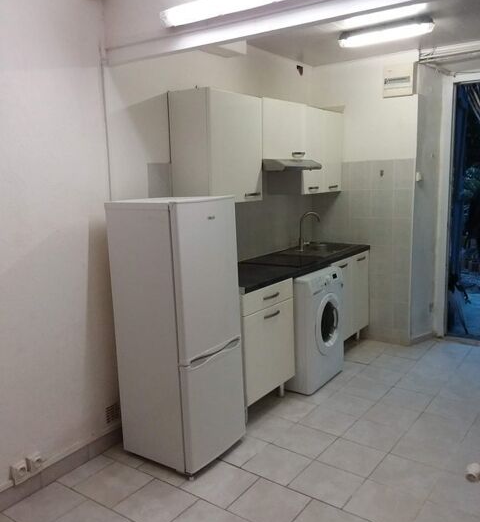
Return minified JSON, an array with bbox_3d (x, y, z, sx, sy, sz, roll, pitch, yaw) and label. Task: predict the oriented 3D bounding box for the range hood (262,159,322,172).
[{"bbox_3d":[0.290,-0.734,3.896,0.480,0.103,0.600,5,12,36],"label":"range hood"}]

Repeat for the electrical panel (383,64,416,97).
[{"bbox_3d":[1.369,-1.528,4.242,0.255,0.260,0.100,5,12,36],"label":"electrical panel"}]

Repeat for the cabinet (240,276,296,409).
[{"bbox_3d":[-0.013,0.511,3.527,0.573,0.750,0.597,5,12,36],"label":"cabinet"}]

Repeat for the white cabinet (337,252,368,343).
[{"bbox_3d":[0.752,0.311,4.564,0.573,0.750,0.804,5,12,36],"label":"white cabinet"}]

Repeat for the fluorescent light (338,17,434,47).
[{"bbox_3d":[0.999,-1.575,3.443,0.625,0.096,0.100,5,12,36],"label":"fluorescent light"}]

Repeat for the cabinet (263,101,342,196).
[{"bbox_3d":[0.442,-0.917,4.230,0.320,0.717,1.375,5,12,36],"label":"cabinet"}]

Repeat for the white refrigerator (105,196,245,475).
[{"bbox_3d":[-0.342,0.393,2.853,0.515,1.480,0.515,4,11,35],"label":"white refrigerator"}]

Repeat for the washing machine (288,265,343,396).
[{"bbox_3d":[0.432,0.503,3.952,0.575,0.849,0.594,5,12,36],"label":"washing machine"}]

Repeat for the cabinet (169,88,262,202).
[{"bbox_3d":[-0.138,-0.766,3.445,0.320,0.717,0.600,5,12,36],"label":"cabinet"}]

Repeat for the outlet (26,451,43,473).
[{"bbox_3d":[-1.061,1.044,2.594,0.045,0.082,0.081,5,12,36],"label":"outlet"}]

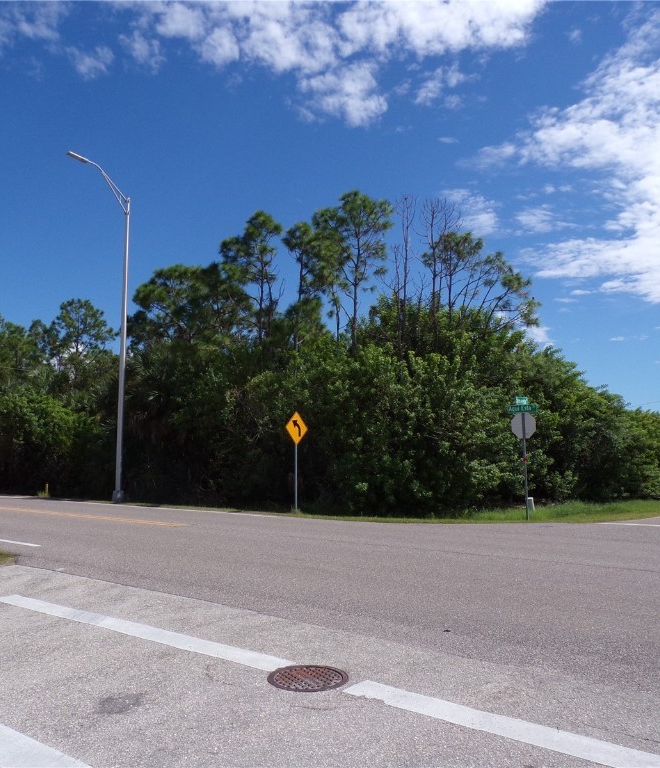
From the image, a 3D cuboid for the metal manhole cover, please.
[{"bbox_3d":[-0.169,2.264,5.462,0.640,0.040,0.640,0,-6,0],"label":"metal manhole cover"}]

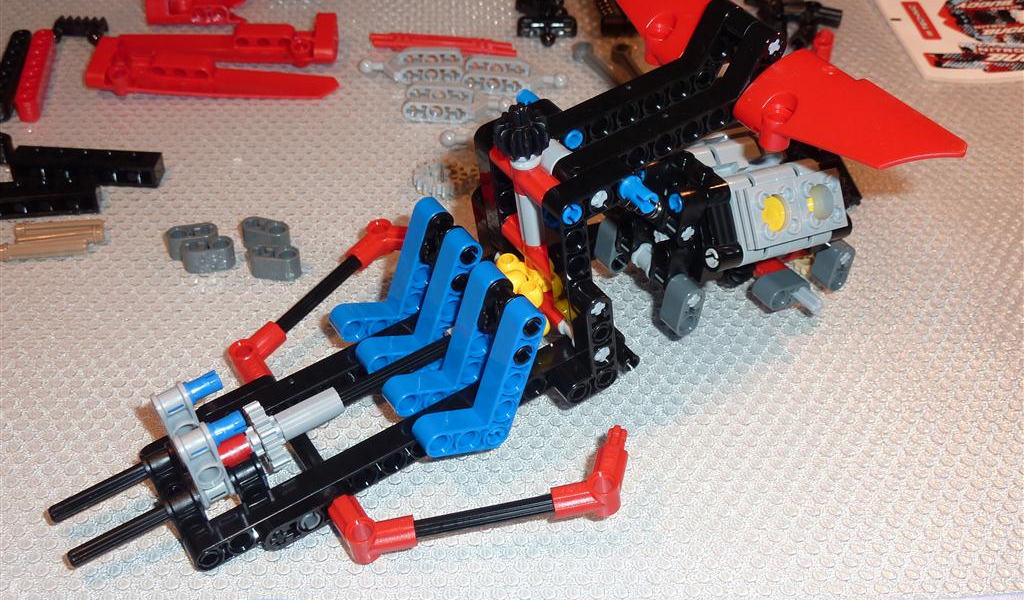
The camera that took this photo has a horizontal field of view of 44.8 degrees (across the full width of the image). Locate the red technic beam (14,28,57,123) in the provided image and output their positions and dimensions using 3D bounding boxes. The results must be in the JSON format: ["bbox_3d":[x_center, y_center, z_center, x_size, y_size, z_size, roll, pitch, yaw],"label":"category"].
[{"bbox_3d":[-0.173,-0.082,0.453,0.008,0.008,0.056,-5,40,-8],"label":"red technic beam"}]

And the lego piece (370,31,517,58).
[{"bbox_3d":[-0.026,-0.098,0.479,0.058,0.005,0.010,5,40,4],"label":"lego piece"}]

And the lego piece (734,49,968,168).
[{"bbox_3d":[0.077,-0.038,0.287,0.025,0.013,0.057,-34,46,-8],"label":"lego piece"}]

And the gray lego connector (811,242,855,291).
[{"bbox_3d":[0.096,-0.011,0.370,0.008,0.016,0.008,-16,41,-27],"label":"gray lego connector"}]

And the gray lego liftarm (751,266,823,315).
[{"bbox_3d":[0.081,-0.001,0.361,0.016,0.008,0.015,-13,39,-29],"label":"gray lego liftarm"}]

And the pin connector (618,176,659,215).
[{"bbox_3d":[0.027,-0.026,0.289,0.006,0.006,0.017,-27,45,-17],"label":"pin connector"}]

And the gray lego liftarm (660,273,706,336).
[{"bbox_3d":[0.047,0.002,0.344,0.008,0.016,0.008,-12,39,-29],"label":"gray lego liftarm"}]

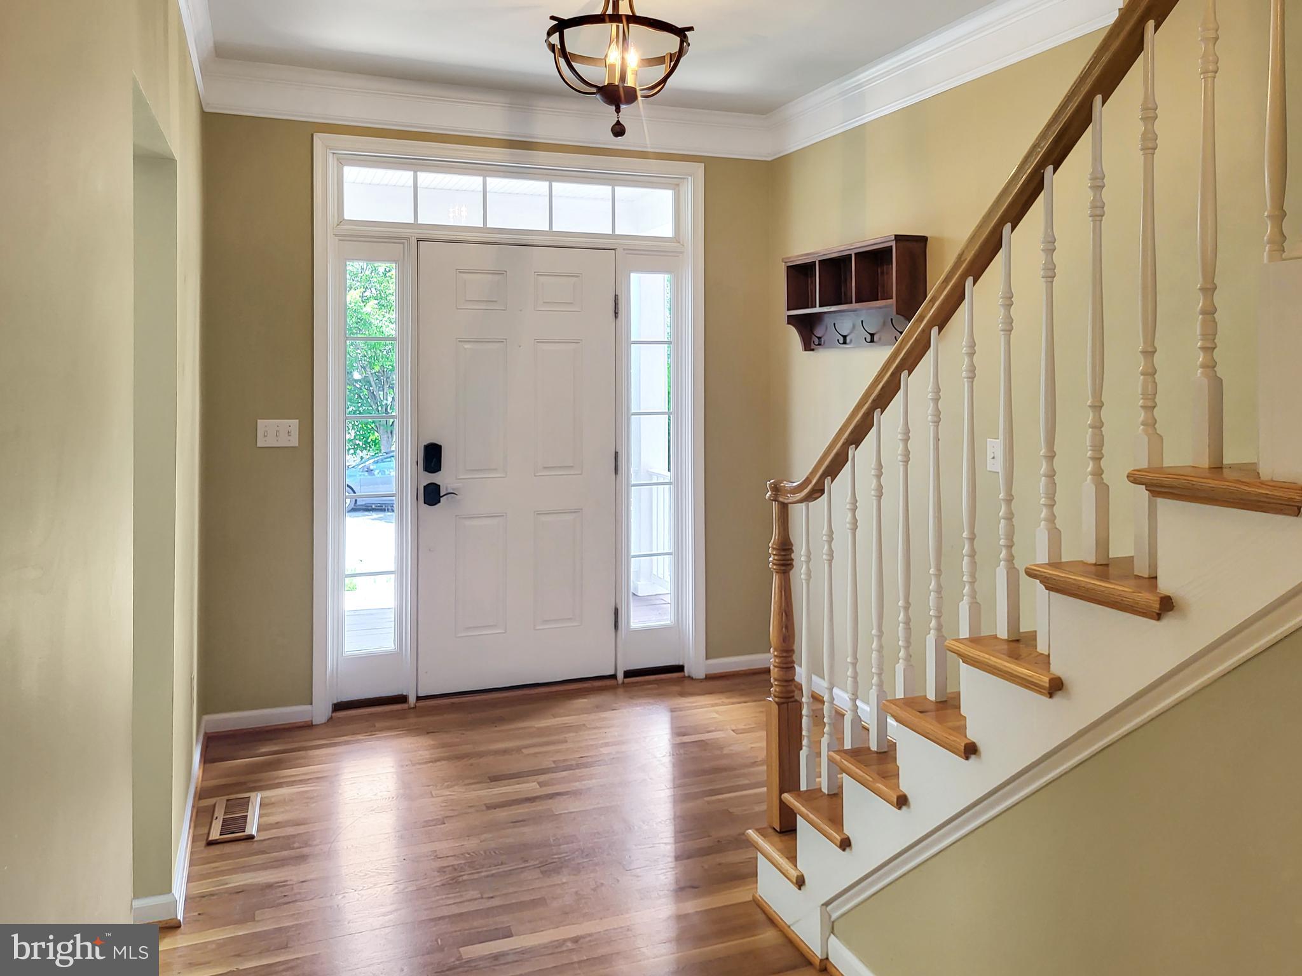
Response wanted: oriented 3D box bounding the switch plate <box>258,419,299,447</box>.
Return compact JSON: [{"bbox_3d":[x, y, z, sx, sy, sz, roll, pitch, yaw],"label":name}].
[{"bbox_3d":[-1.567,-0.229,4.116,0.163,0.115,0.012,-2,5,-21],"label":"switch plate"}]

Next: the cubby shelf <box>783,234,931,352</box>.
[{"bbox_3d":[0.837,-0.792,4.129,0.155,0.425,0.882,-2,6,-20],"label":"cubby shelf"}]

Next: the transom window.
[{"bbox_3d":[-0.608,-1.313,4.518,1.566,0.250,0.050,-2,5,-21],"label":"transom window"}]

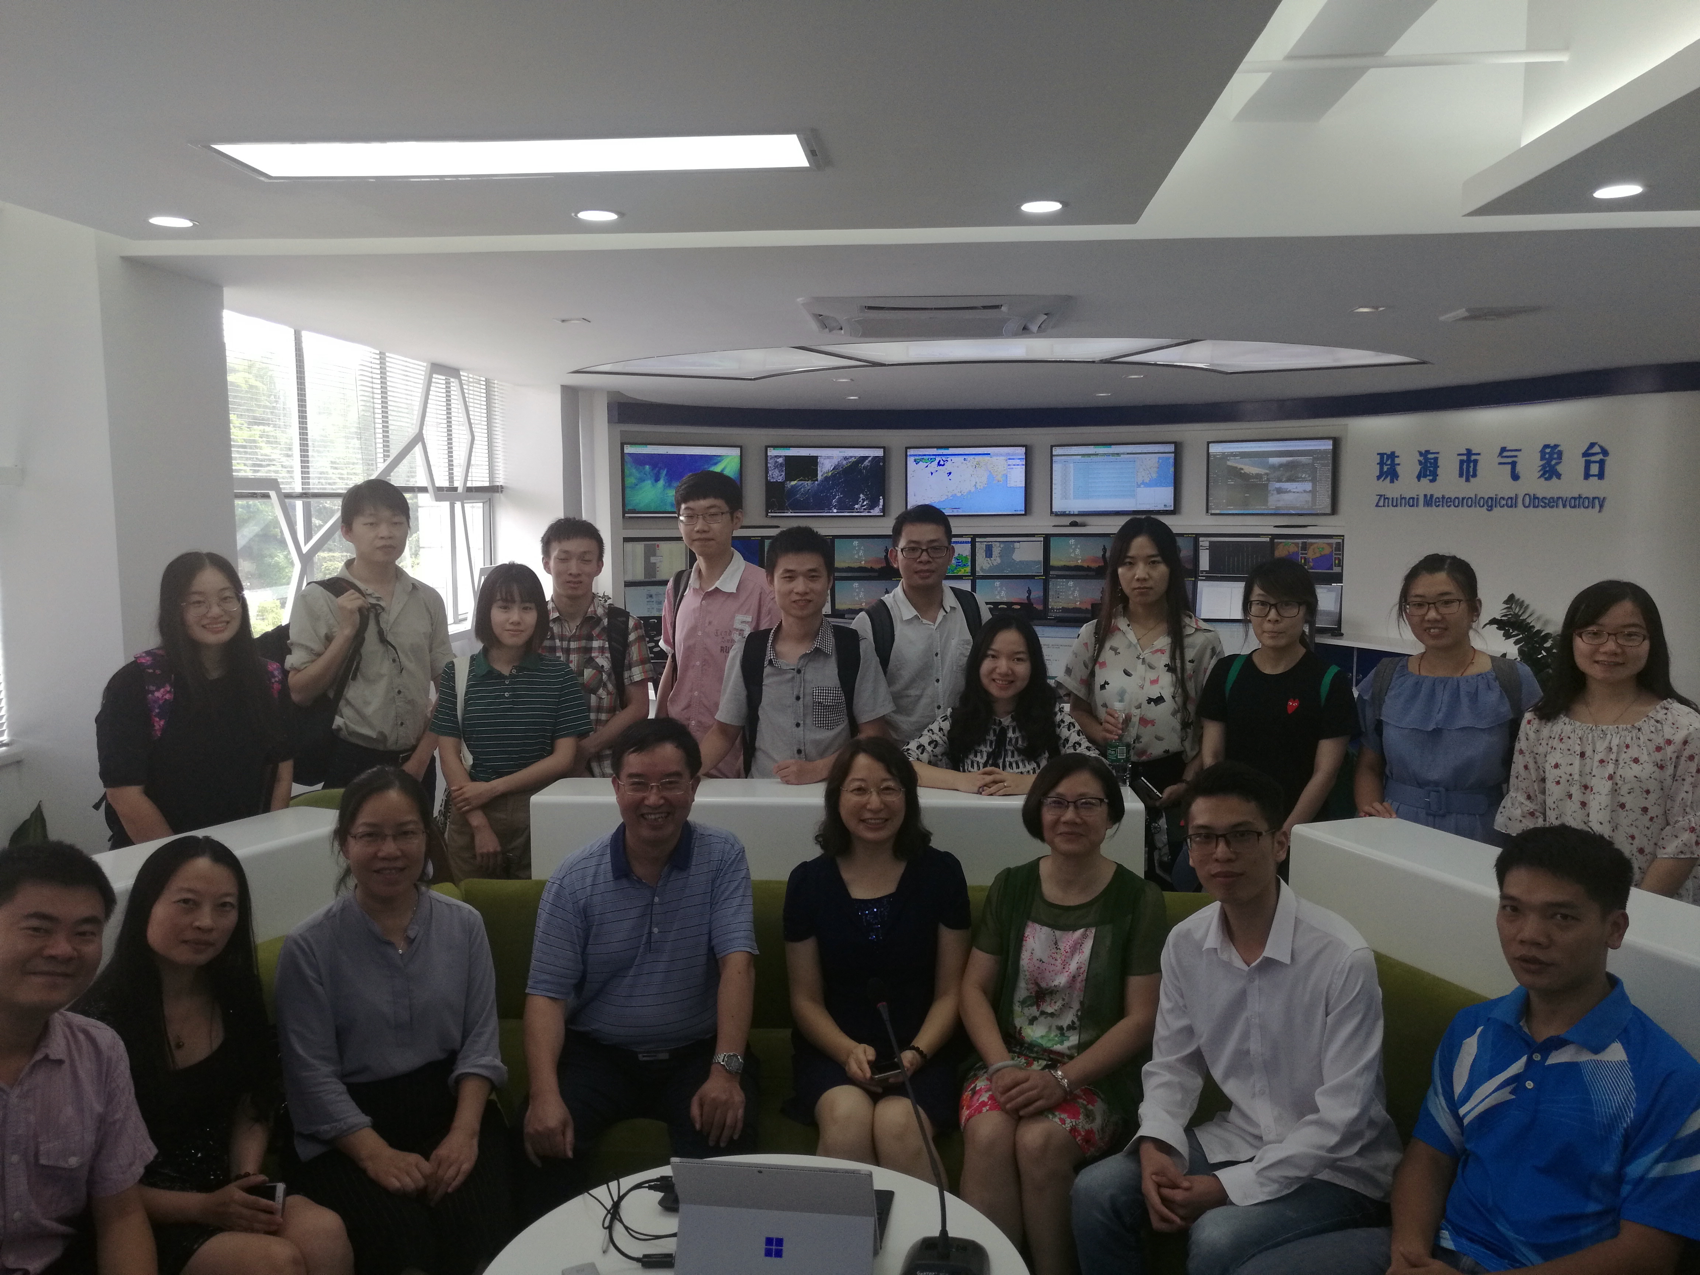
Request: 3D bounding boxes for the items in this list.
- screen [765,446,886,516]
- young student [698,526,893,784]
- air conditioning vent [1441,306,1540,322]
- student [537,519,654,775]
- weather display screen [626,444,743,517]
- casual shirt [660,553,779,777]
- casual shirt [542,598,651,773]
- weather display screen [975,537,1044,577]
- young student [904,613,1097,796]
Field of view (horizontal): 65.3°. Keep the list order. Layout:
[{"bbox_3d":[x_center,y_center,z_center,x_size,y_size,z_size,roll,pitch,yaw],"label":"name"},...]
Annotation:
[{"bbox_3d":[-0.200,-1.253,10.689,0.970,0.560,0.070,-1,6,-10],"label":"screen"},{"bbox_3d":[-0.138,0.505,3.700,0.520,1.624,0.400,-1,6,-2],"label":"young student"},{"bbox_3d":[2.468,-1.236,5.177,0.280,0.050,0.360,0,6,5],"label":"air conditioning vent"},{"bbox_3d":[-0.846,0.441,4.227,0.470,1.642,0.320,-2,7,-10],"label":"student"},{"bbox_3d":[-1.310,-1.209,10.299,0.970,0.560,0.070,-3,6,-22],"label":"weather display screen"},{"bbox_3d":[-0.373,0.092,4.006,0.420,0.716,0.280,1,7,15],"label":"casual shirt"},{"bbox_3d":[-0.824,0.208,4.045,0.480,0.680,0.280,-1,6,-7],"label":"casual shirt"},{"bbox_3d":[1.137,-0.575,9.496,0.500,0.295,0.060,0,6,5],"label":"weather display screen"},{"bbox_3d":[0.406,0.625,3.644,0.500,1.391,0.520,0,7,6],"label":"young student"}]

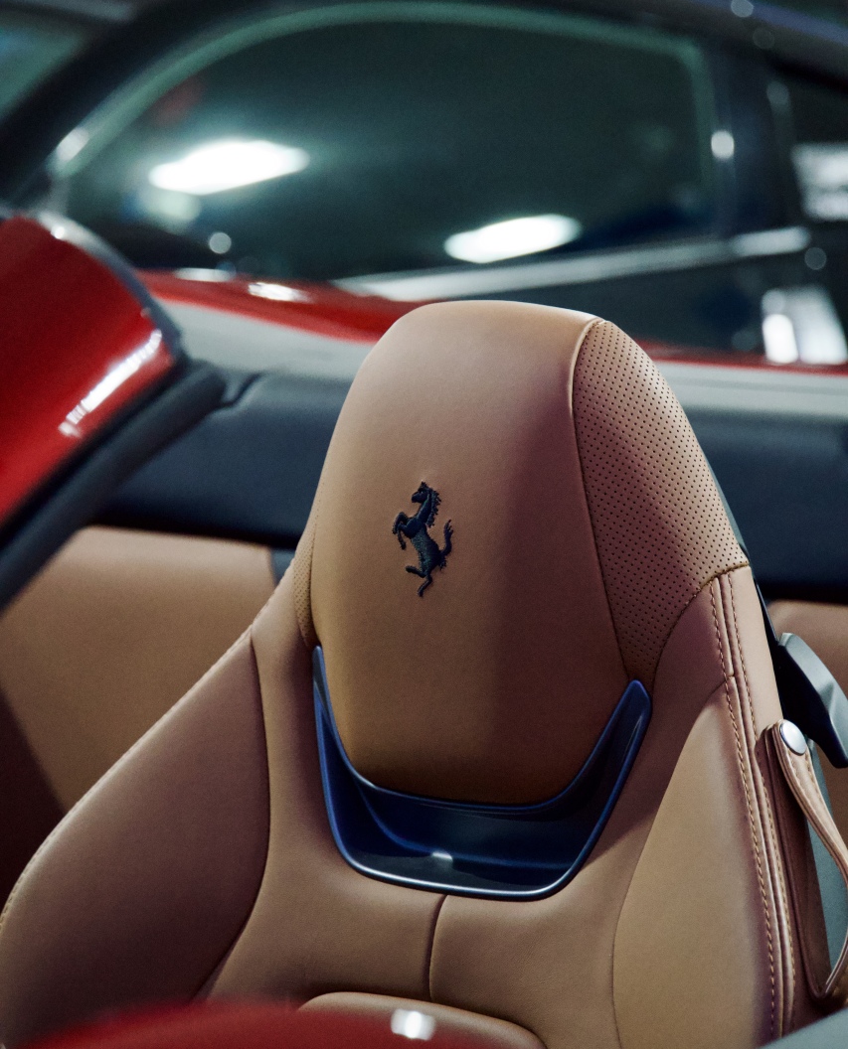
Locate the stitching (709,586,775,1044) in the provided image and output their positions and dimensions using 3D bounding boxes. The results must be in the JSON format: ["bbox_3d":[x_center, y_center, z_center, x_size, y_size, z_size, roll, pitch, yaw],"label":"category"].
[{"bbox_3d":[0.181,0.159,2.689,0.014,0.261,0.014,-15,-16,31],"label":"stitching"}]

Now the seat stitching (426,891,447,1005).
[{"bbox_3d":[0.006,0.244,2.777,0.006,0.063,0.012,5,-5,29],"label":"seat stitching"}]

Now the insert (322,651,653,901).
[{"bbox_3d":[0.030,0.148,2.803,0.224,0.146,0.050,5,-7,29],"label":"insert"}]

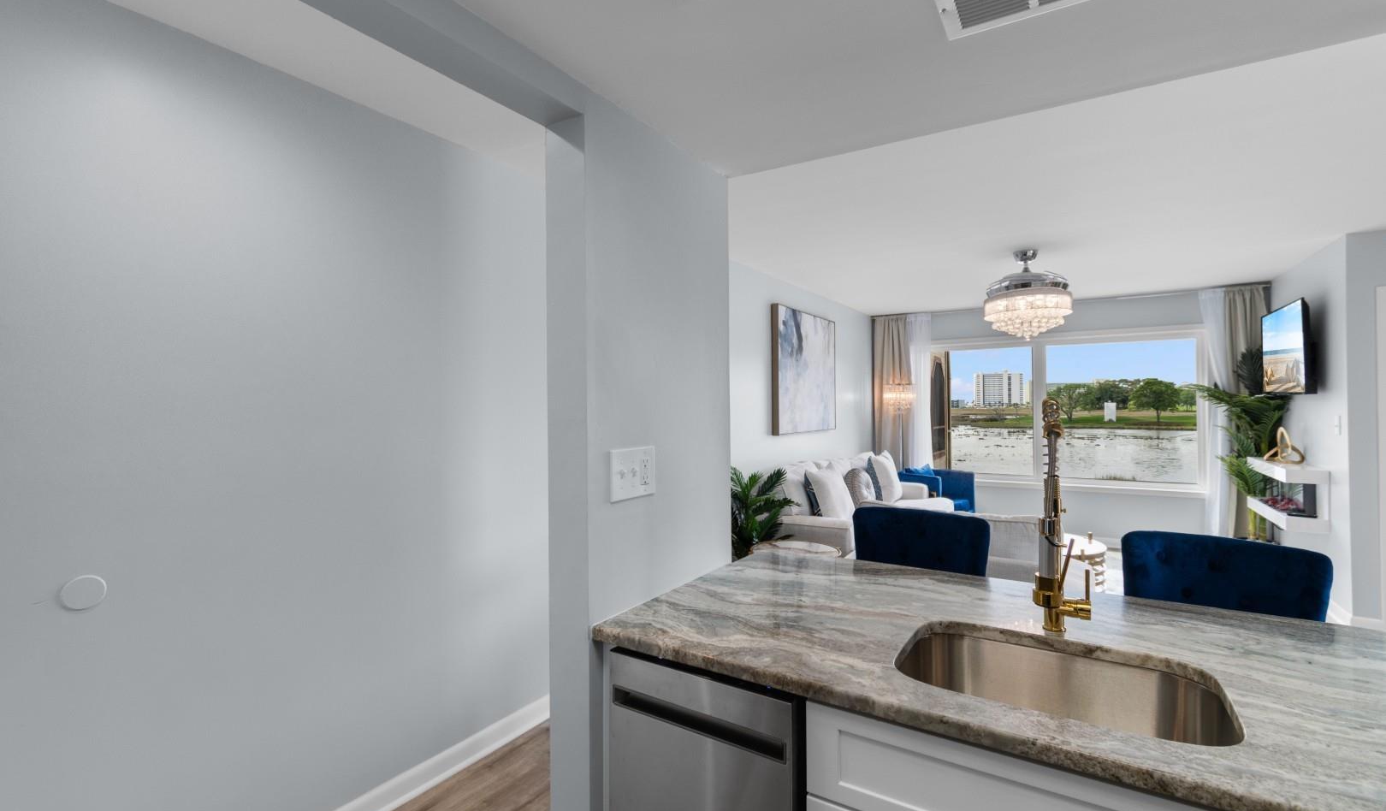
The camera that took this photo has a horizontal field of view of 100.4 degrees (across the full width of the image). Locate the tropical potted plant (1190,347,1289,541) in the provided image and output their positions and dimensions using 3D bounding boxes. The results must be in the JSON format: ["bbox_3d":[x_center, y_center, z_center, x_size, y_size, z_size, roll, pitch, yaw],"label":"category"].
[{"bbox_3d":[4.371,0.455,4.660,0.700,1.850,0.780,-1,0,34],"label":"tropical potted plant"}]

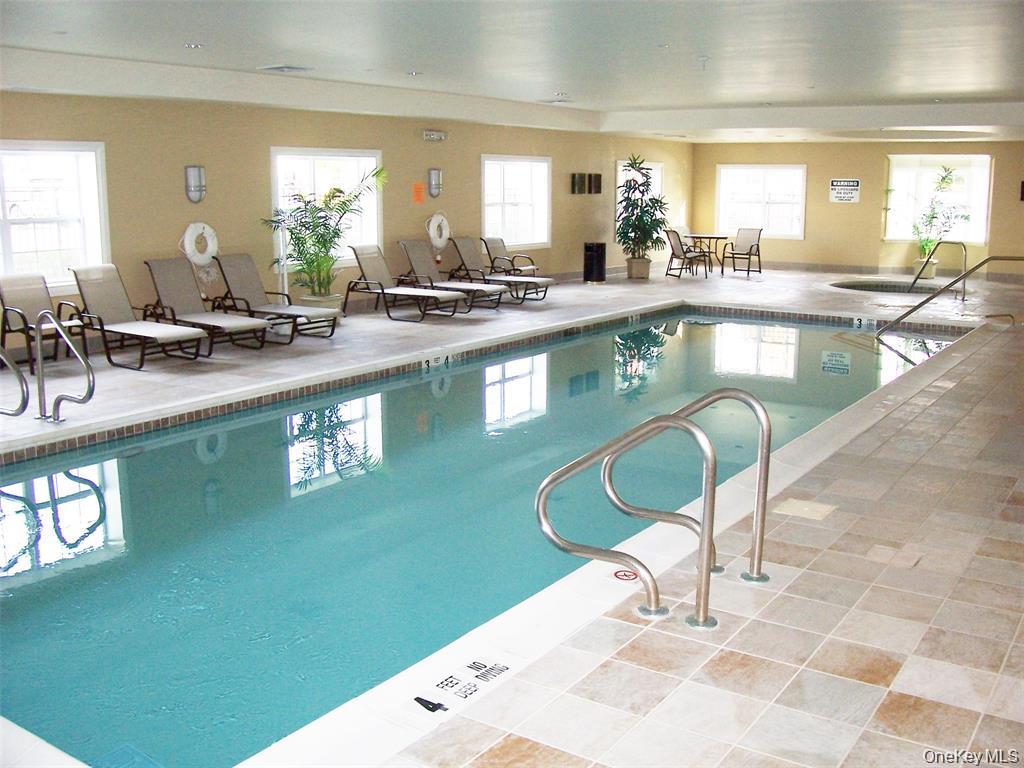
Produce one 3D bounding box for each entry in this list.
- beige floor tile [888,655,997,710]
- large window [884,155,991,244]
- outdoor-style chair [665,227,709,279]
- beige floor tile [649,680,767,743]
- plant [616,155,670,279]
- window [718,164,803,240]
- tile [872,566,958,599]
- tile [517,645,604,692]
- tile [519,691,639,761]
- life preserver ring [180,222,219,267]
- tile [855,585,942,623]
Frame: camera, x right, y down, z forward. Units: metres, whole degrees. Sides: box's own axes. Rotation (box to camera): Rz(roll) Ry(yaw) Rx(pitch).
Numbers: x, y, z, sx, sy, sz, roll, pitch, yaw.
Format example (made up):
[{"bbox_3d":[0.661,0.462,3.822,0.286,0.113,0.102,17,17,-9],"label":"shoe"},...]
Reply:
[{"bbox_3d":[1.486,1.032,3.450,0.300,0.010,0.300,7,13,34],"label":"beige floor tile"},{"bbox_3d":[8.176,-3.535,19.304,1.860,1.650,0.120,7,13,34],"label":"large window"},{"bbox_3d":[3.363,-2.486,19.205,0.693,0.897,0.612,-4,12,-19],"label":"outdoor-style chair"},{"bbox_3d":[0.645,1.072,3.288,0.300,0.010,0.300,7,13,34],"label":"beige floor tile"},{"bbox_3d":[2.436,-3.131,18.775,1.000,2.270,1.000,7,13,34],"label":"plant"},{"bbox_3d":[5.252,-3.836,21.174,1.960,1.540,0.120,7,13,34],"label":"window"},{"bbox_3d":[1.752,0.851,4.339,0.304,0.012,0.304,8,13,34],"label":"tile"},{"bbox_3d":[0.186,1.018,3.601,0.205,0.010,0.300,7,13,34],"label":"tile"},{"bbox_3d":[0.218,1.099,3.227,0.300,0.010,0.300,7,13,34],"label":"tile"},{"bbox_3d":[-3.526,-1.577,11.397,0.100,0.510,0.510,7,13,34],"label":"life preserver ring"},{"bbox_3d":[1.602,0.913,4.154,0.300,0.010,0.300,7,13,34],"label":"tile"}]

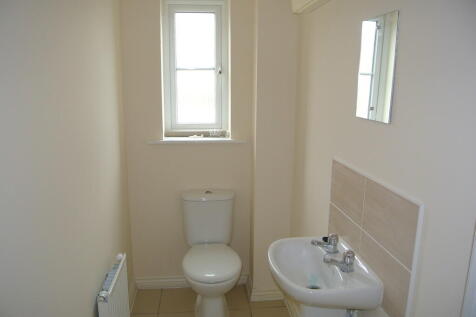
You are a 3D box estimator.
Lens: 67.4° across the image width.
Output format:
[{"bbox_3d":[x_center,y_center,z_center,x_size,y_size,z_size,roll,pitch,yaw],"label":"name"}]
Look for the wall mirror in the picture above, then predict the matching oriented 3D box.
[{"bbox_3d":[0.527,-0.340,1.359,0.008,0.391,0.277,-1,12,-7],"label":"wall mirror"}]

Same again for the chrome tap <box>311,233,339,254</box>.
[{"bbox_3d":[0.392,0.377,1.583,0.125,0.085,0.050,-1,12,-7],"label":"chrome tap"}]

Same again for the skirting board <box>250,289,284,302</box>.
[{"bbox_3d":[0.246,0.987,2.596,0.297,0.094,0.018,-1,12,-7],"label":"skirting board"}]

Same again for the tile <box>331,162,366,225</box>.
[{"bbox_3d":[0.500,0.151,1.641,0.010,0.221,0.349,-1,12,-7],"label":"tile"}]

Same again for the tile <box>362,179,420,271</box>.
[{"bbox_3d":[0.543,0.222,1.295,0.010,0.221,0.349,-1,12,-7],"label":"tile"}]

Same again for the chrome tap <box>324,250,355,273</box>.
[{"bbox_3d":[0.408,0.410,1.424,0.125,0.085,0.050,-1,12,-7],"label":"chrome tap"}]

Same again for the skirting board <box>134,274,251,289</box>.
[{"bbox_3d":[-0.344,0.950,2.749,0.846,0.097,0.018,-1,12,-7],"label":"skirting board"}]

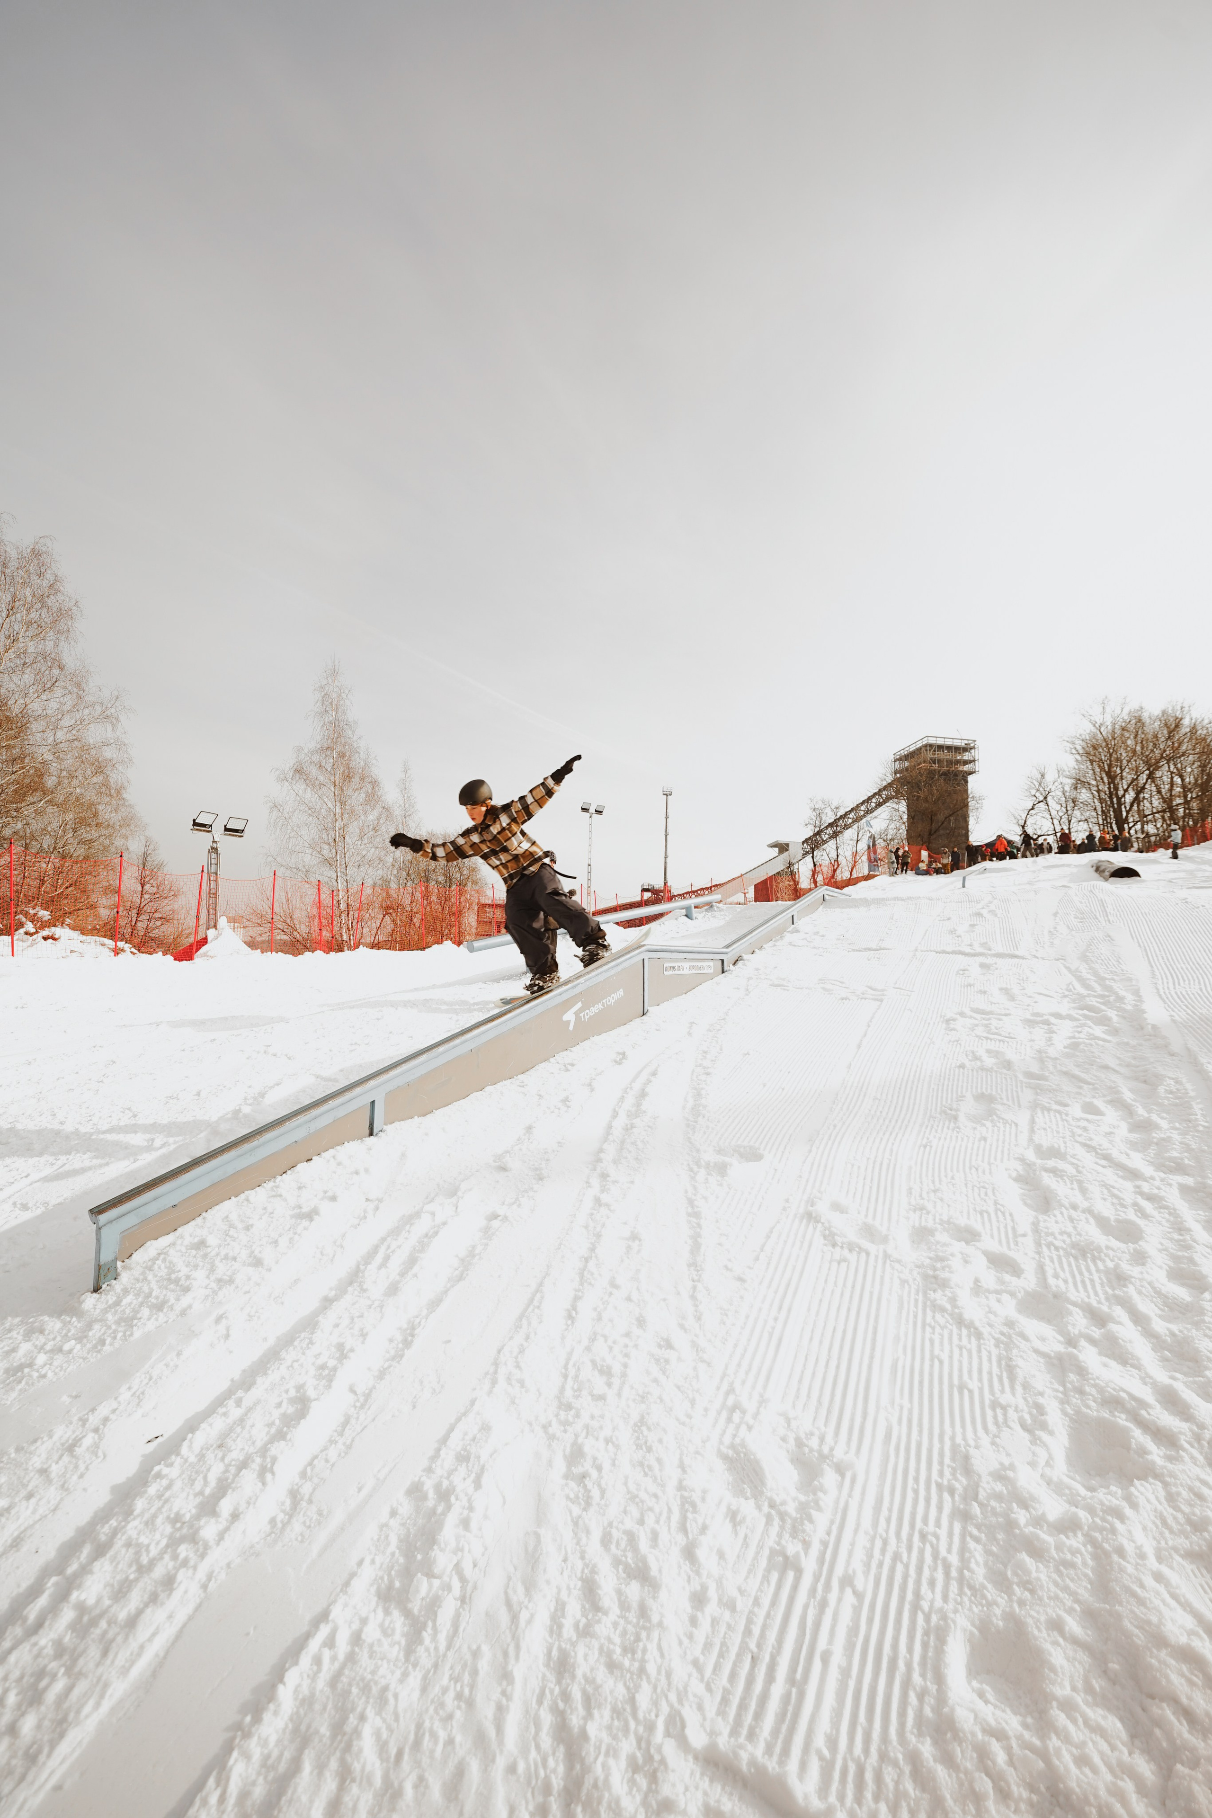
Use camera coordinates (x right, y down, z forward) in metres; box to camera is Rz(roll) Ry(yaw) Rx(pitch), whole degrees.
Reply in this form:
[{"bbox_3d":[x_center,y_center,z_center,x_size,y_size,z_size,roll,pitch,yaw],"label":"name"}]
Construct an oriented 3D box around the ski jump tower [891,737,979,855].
[{"bbox_3d":[54.162,-18.167,100.000,9.000,18.600,9.800,1,-1,-10],"label":"ski jump tower"}]

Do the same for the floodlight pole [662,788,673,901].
[{"bbox_3d":[8.066,-8.251,80.000,1.400,15.800,1.400,1,-1,-18],"label":"floodlight pole"}]

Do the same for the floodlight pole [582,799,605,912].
[{"bbox_3d":[-0.713,-2.588,32.000,0.550,6.200,1.300,0,-1,45],"label":"floodlight pole"}]

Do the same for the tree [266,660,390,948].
[{"bbox_3d":[-11.372,-4.249,25.000,4.400,11.600,4.400,1,-1,0],"label":"tree"}]

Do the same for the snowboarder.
[{"bbox_3d":[-0.770,-0.248,4.500,1.450,1.680,0.800,1,-1,12],"label":"snowboarder"}]

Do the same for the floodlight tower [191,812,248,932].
[{"bbox_3d":[-8.928,-0.771,14.000,0.450,2.950,1.050,0,-1,31],"label":"floodlight tower"}]

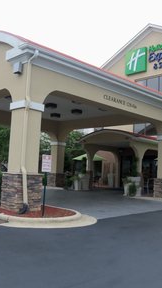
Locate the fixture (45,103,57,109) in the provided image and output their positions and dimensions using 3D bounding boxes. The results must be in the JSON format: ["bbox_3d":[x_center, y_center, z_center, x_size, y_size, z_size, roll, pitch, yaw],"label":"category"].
[{"bbox_3d":[-1.556,-2.009,16.378,0.450,0.200,0.450,8,-8,-43],"label":"fixture"}]

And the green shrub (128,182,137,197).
[{"bbox_3d":[2.655,2.357,15.950,0.520,0.720,0.504,2,-6,10],"label":"green shrub"}]

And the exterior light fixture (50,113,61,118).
[{"bbox_3d":[-1.535,-1.718,18.918,0.400,0.200,0.400,8,-8,-44],"label":"exterior light fixture"}]

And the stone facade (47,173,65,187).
[{"bbox_3d":[-1.708,2.538,21.855,0.904,0.910,0.904,8,-8,-44],"label":"stone facade"}]

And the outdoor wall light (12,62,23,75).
[{"bbox_3d":[-1.982,-2.417,9.879,0.150,0.310,0.280,8,-8,-43],"label":"outdoor wall light"}]

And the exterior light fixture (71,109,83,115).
[{"bbox_3d":[-0.198,-1.818,17.591,0.450,0.200,0.450,8,-8,-43],"label":"exterior light fixture"}]

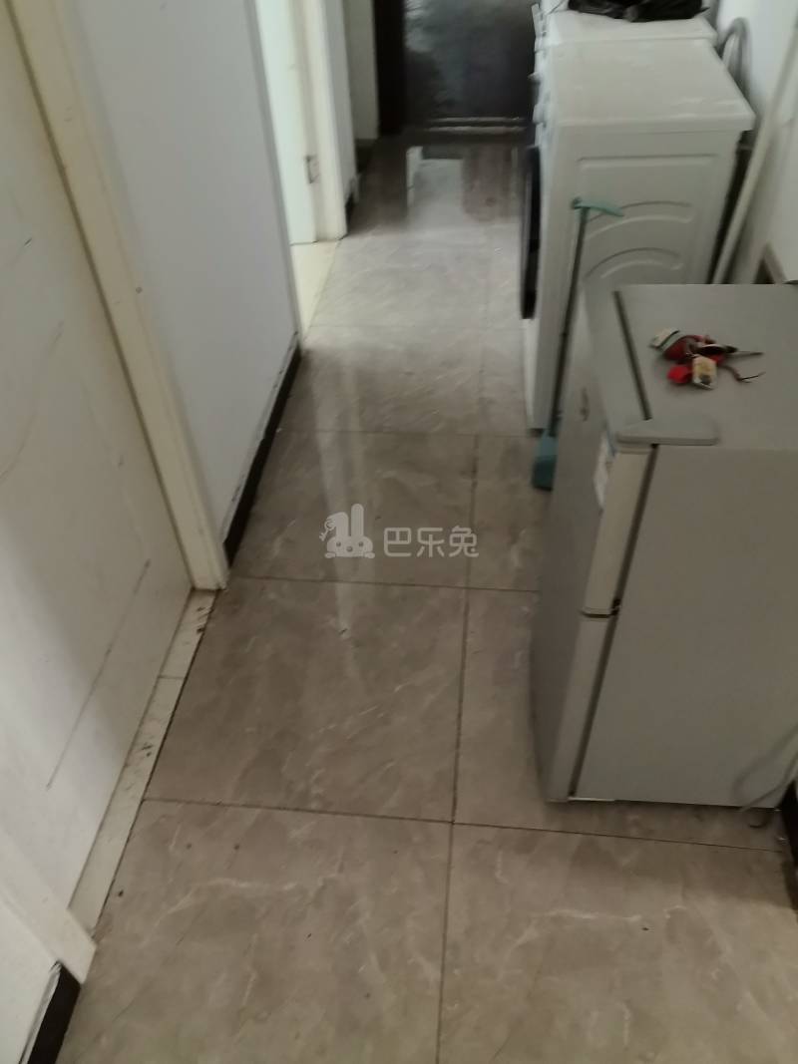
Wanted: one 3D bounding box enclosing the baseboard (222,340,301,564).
[{"bbox_3d":[-0.386,-0.281,2.413,0.019,0.073,0.965,2,45,6],"label":"baseboard"}]

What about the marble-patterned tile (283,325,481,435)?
[{"bbox_3d":[-0.039,-0.499,2.674,0.600,0.020,0.600,2,45,6],"label":"marble-patterned tile"}]

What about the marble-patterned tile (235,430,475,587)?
[{"bbox_3d":[-0.104,-0.082,2.231,0.600,0.010,0.600,2,44,6],"label":"marble-patterned tile"}]

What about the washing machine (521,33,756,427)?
[{"bbox_3d":[0.593,-0.803,2.329,0.472,0.850,0.613,2,45,6],"label":"washing machine"}]

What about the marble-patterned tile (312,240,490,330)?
[{"bbox_3d":[0.024,-0.920,3.103,0.600,0.020,0.610,2,45,6],"label":"marble-patterned tile"}]

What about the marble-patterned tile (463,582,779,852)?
[{"bbox_3d":[0.432,0.361,1.761,0.600,0.020,0.600,2,45,6],"label":"marble-patterned tile"}]

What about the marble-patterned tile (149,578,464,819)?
[{"bbox_3d":[-0.167,0.336,1.825,0.605,0.020,0.600,2,45,6],"label":"marble-patterned tile"}]

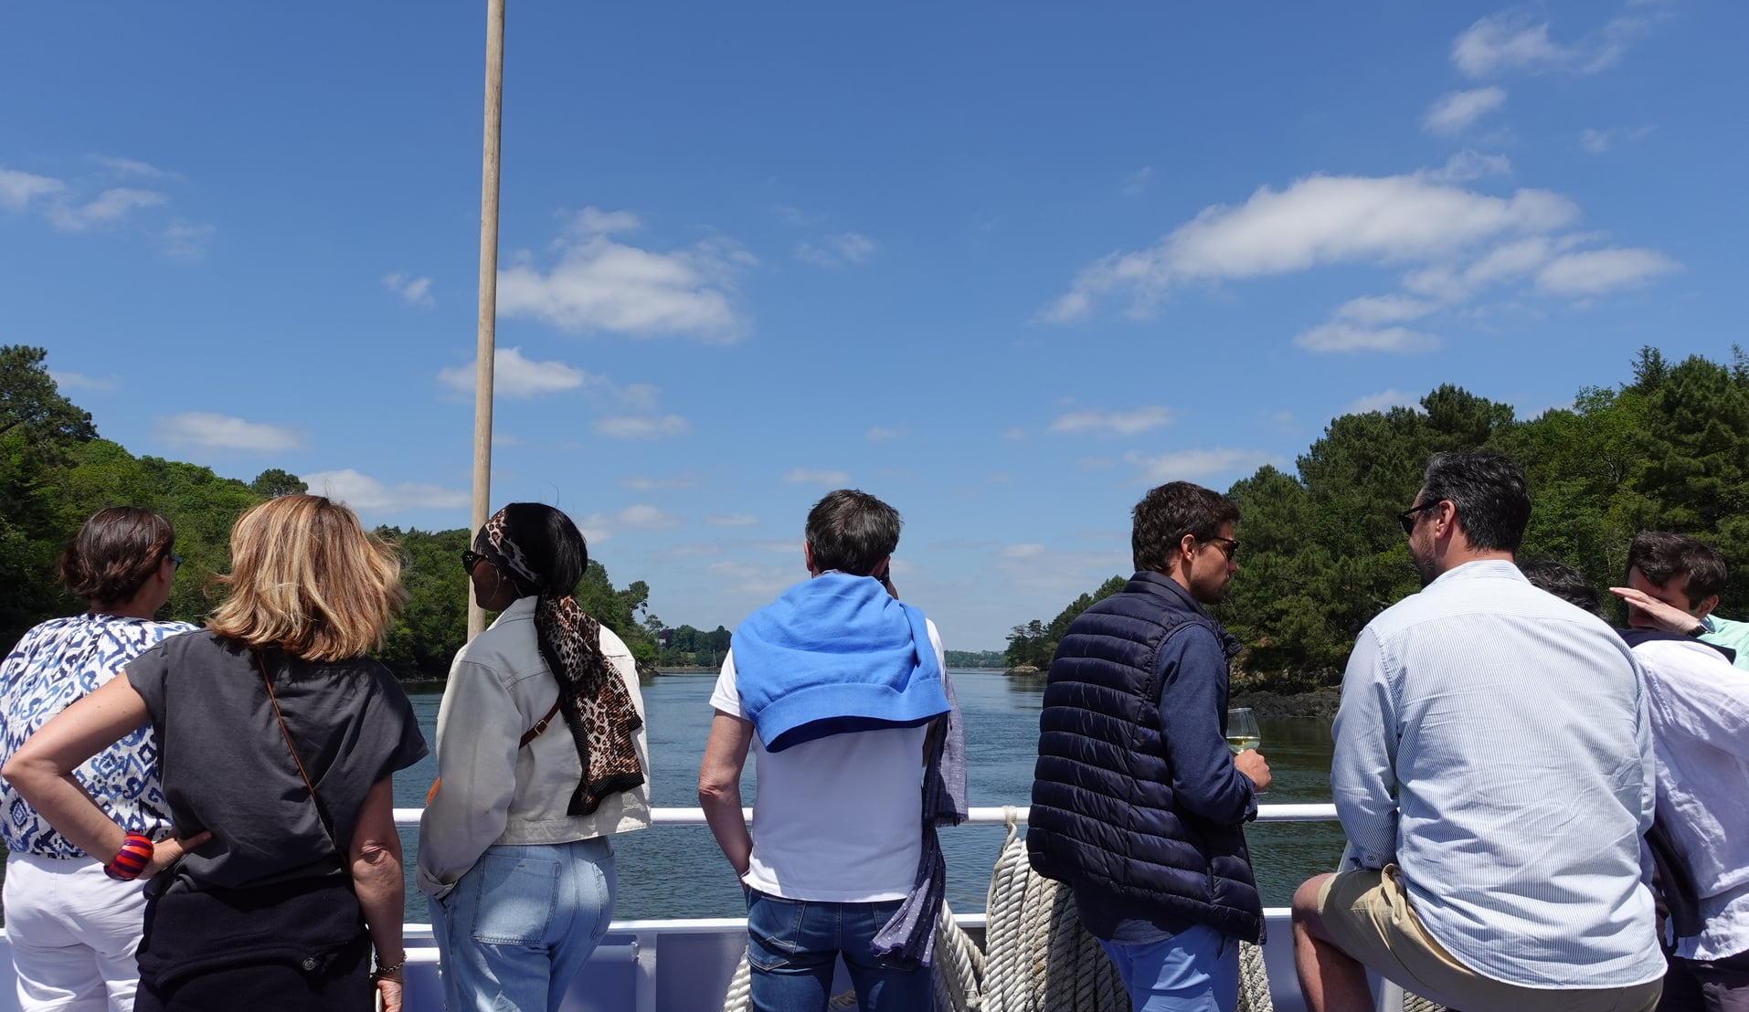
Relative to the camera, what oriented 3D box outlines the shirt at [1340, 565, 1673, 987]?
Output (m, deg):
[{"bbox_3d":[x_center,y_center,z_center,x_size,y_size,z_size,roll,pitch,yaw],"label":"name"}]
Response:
[{"bbox_3d":[1.059,0.447,2.090,0.520,0.715,0.360,-1,-7,5],"label":"shirt"}]

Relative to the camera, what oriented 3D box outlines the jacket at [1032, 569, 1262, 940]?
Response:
[{"bbox_3d":[0.521,0.475,2.359,0.360,0.703,0.460,3,-8,-24],"label":"jacket"}]

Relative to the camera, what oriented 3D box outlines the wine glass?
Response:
[{"bbox_3d":[0.725,0.475,2.359,0.070,0.168,0.070,-8,-7,-1],"label":"wine glass"}]

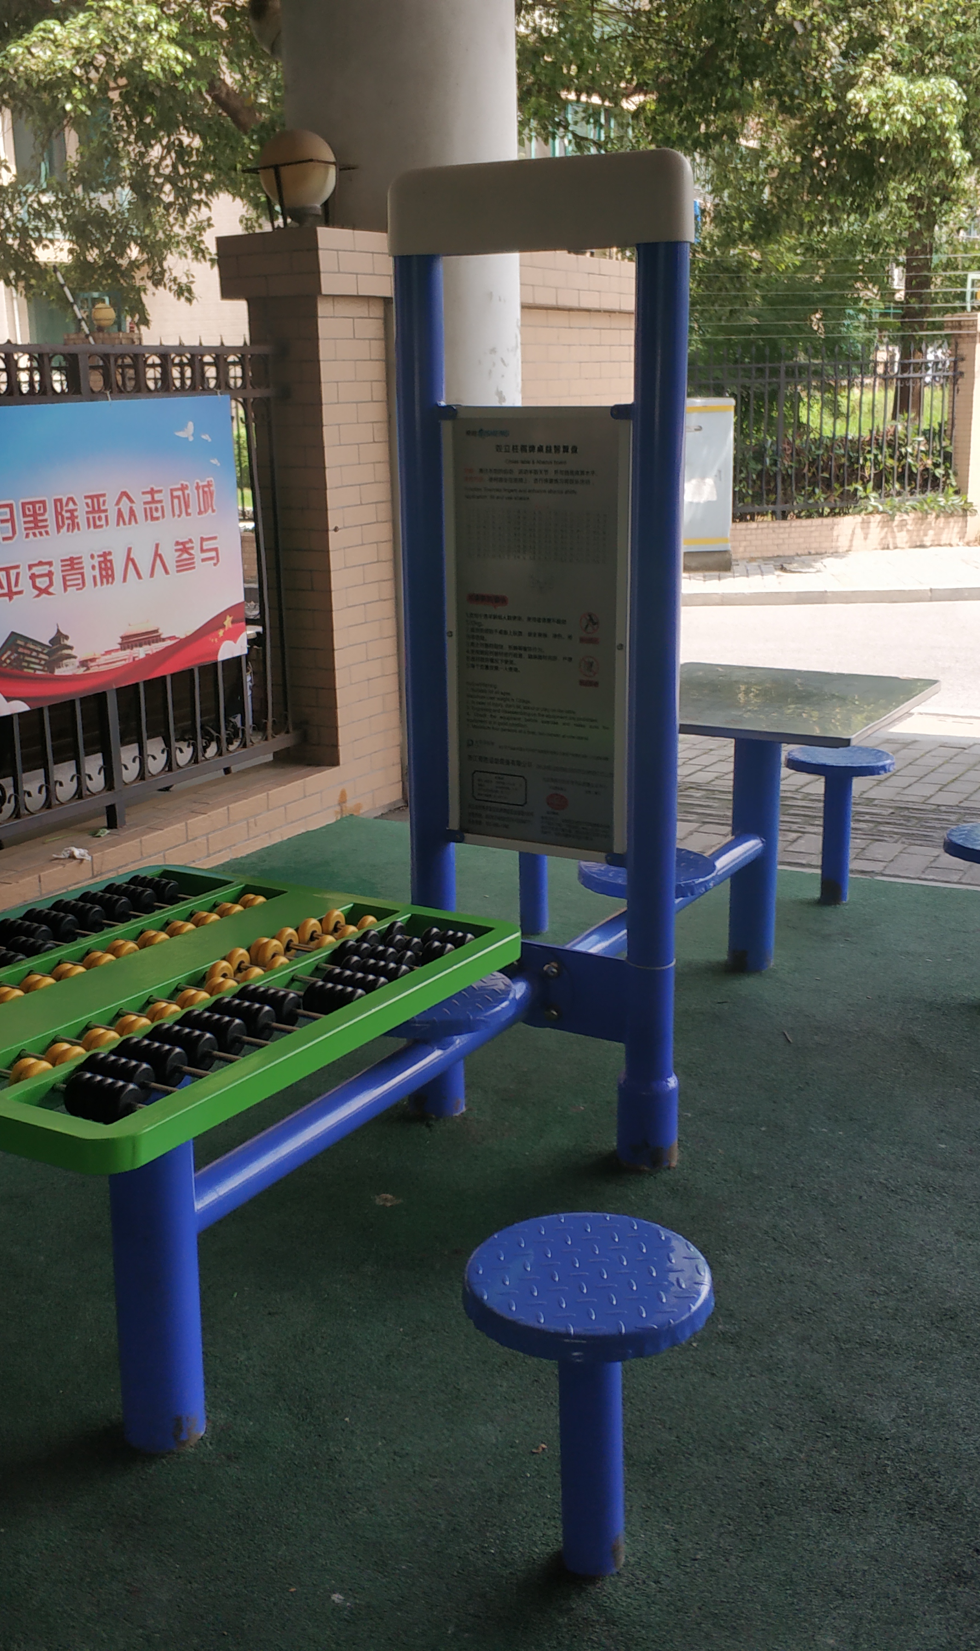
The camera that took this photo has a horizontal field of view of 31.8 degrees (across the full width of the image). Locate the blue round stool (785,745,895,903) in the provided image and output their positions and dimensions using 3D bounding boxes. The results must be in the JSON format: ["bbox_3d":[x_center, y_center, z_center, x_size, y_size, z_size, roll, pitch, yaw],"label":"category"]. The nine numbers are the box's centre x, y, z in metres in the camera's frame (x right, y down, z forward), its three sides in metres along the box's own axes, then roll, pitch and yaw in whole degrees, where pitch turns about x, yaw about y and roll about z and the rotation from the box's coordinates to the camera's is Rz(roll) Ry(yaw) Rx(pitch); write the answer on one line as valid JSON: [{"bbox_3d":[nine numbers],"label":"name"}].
[{"bbox_3d":[0.992,0.006,4.904,0.307,0.418,0.307,-1,15,0],"label":"blue round stool"}]

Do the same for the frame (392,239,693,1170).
[{"bbox_3d":[0.096,-0.218,3.245,0.580,1.720,0.117,8,17,30],"label":"frame"}]

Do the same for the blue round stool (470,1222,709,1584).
[{"bbox_3d":[0.130,0.753,2.192,0.307,0.418,0.307,-1,15,0],"label":"blue round stool"}]

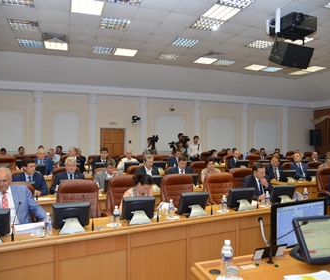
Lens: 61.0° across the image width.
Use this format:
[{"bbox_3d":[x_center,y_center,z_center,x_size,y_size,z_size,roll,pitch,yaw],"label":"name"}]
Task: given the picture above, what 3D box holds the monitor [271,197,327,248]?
[{"bbox_3d":[1.112,0.700,2.285,0.630,0.375,0.090,1,0,-24],"label":"monitor"}]

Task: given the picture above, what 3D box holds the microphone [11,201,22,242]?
[{"bbox_3d":[-1.283,0.700,2.420,0.070,0.315,0.110,0,0,-9],"label":"microphone"}]

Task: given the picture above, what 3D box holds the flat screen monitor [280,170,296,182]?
[{"bbox_3d":[2.510,0.750,5.750,0.340,0.265,0.180,0,0,-2],"label":"flat screen monitor"}]

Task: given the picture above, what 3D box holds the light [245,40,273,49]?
[{"bbox_3d":[2.372,-2.387,6.963,0.600,0.080,0.600,1,0,-19],"label":"light"}]

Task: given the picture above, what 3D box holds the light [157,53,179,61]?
[{"bbox_3d":[0.088,-2.405,8.085,0.600,0.080,0.600,1,0,-19],"label":"light"}]

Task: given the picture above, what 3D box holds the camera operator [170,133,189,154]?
[{"bbox_3d":[0.550,0.690,10.300,0.570,1.820,0.600,1,0,-34],"label":"camera operator"}]

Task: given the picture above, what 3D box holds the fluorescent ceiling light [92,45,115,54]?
[{"bbox_3d":[-1.616,-2.420,7.504,0.600,0.080,0.600,1,0,-19],"label":"fluorescent ceiling light"}]

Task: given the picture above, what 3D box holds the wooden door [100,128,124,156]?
[{"bbox_3d":[-1.999,0.585,10.521,0.900,2.000,0.080,1,0,-19],"label":"wooden door"}]

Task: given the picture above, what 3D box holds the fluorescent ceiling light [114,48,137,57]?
[{"bbox_3d":[-1.072,-2.351,7.603,0.600,0.090,0.600,0,0,-19],"label":"fluorescent ceiling light"}]

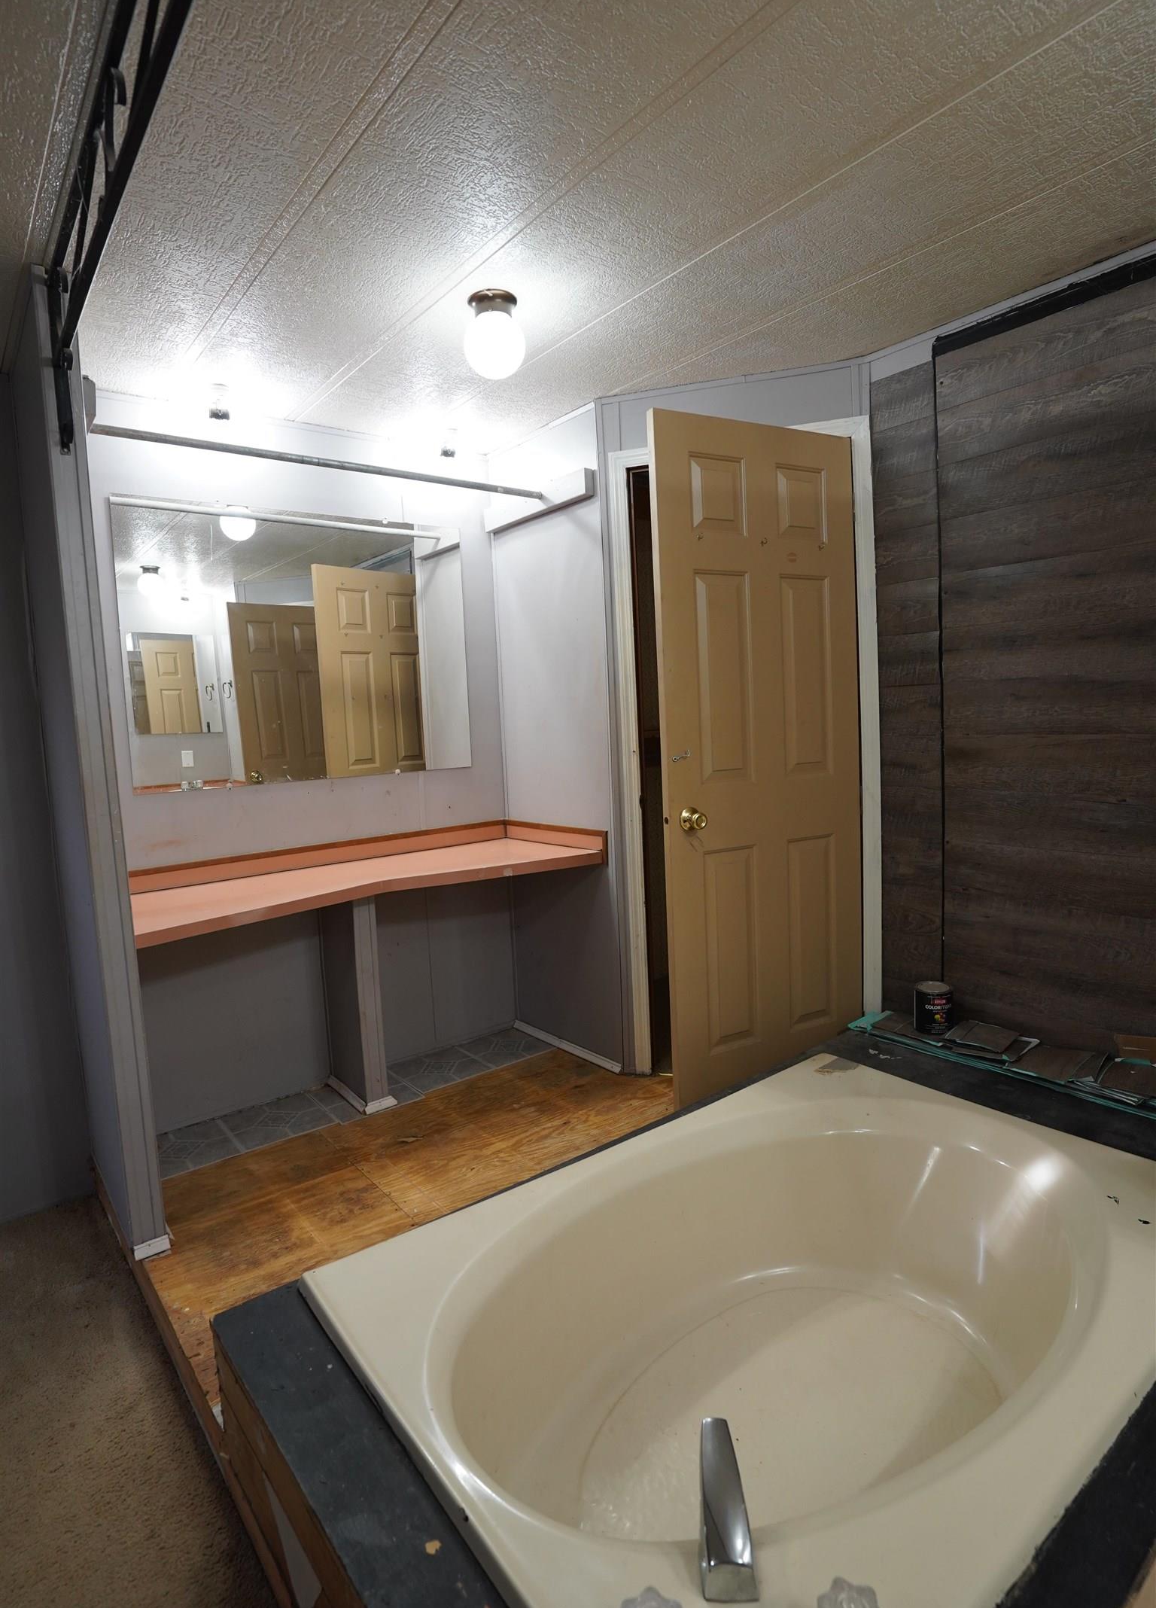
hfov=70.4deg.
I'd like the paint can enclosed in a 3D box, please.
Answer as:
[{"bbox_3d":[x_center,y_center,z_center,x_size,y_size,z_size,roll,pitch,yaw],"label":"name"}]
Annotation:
[{"bbox_3d":[1.036,0.597,2.386,0.107,0.124,0.107,-3,5,1],"label":"paint can"}]

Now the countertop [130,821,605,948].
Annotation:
[{"bbox_3d":[-0.655,0.215,2.567,1.454,0.119,0.619,-7,7,-39],"label":"countertop"}]

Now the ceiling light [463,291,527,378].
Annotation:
[{"bbox_3d":[-0.198,-1.124,1.944,0.150,0.215,0.150,-3,5,0],"label":"ceiling light"}]

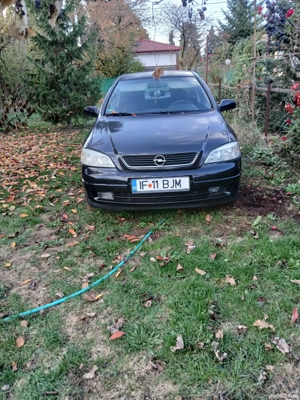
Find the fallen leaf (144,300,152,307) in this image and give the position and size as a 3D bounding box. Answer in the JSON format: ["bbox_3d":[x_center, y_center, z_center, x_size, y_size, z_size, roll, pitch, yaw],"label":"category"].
[{"bbox_3d":[-0.004,0.652,1.890,0.036,0.025,0.055,11,25,30],"label":"fallen leaf"}]

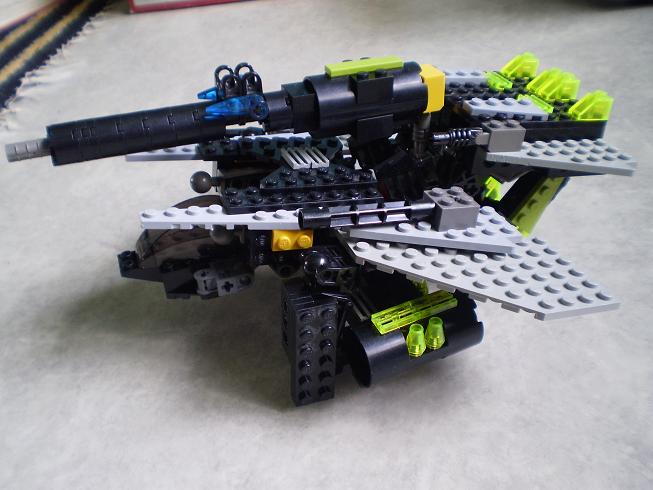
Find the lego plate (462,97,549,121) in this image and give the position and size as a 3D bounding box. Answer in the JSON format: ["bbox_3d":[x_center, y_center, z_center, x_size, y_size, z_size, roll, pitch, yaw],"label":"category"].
[{"bbox_3d":[0.076,-0.057,0.287,0.032,0.005,0.016,-5,33,-18],"label":"lego plate"}]

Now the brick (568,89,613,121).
[{"bbox_3d":[0.116,-0.061,0.296,0.016,0.011,0.008,-5,32,-19],"label":"brick"}]

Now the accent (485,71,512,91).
[{"bbox_3d":[0.082,-0.079,0.327,0.008,0.003,0.016,-5,32,-19],"label":"accent"}]

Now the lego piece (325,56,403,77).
[{"bbox_3d":[0.016,-0.076,0.288,0.032,0.003,0.008,-12,34,-15],"label":"lego piece"}]

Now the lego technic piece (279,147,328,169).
[{"bbox_3d":[-0.009,-0.039,0.302,0.016,0.003,0.016,-6,31,-19],"label":"lego technic piece"}]

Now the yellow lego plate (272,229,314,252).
[{"bbox_3d":[-0.013,-0.002,0.258,0.016,0.008,0.005,-6,31,-19],"label":"yellow lego plate"}]

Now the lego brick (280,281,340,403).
[{"bbox_3d":[-0.006,0.040,0.271,0.016,0.048,0.018,-9,33,-16],"label":"lego brick"}]

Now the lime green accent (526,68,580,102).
[{"bbox_3d":[0.107,-0.076,0.318,0.016,0.011,0.016,-5,33,-18],"label":"lime green accent"}]

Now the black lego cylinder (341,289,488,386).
[{"bbox_3d":[0.033,0.035,0.263,0.048,0.026,0.025,-18,41,-17],"label":"black lego cylinder"}]

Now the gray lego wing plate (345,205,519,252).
[{"bbox_3d":[0.041,-0.004,0.252,0.064,0.005,0.032,-5,31,-18],"label":"gray lego wing plate"}]

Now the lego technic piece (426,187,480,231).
[{"bbox_3d":[0.049,-0.014,0.268,0.016,0.011,0.016,-5,30,-19],"label":"lego technic piece"}]

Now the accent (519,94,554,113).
[{"bbox_3d":[0.092,-0.062,0.301,0.008,0.003,0.016,-5,32,-19],"label":"accent"}]

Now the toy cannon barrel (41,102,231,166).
[{"bbox_3d":[-0.074,-0.045,0.271,0.068,0.016,0.016,-12,34,-15],"label":"toy cannon barrel"}]

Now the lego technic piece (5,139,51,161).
[{"bbox_3d":[-0.113,-0.036,0.258,0.016,0.007,0.007,-12,33,-13],"label":"lego technic piece"}]

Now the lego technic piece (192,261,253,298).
[{"bbox_3d":[-0.042,0.014,0.275,0.024,0.009,0.008,-16,34,-22],"label":"lego technic piece"}]

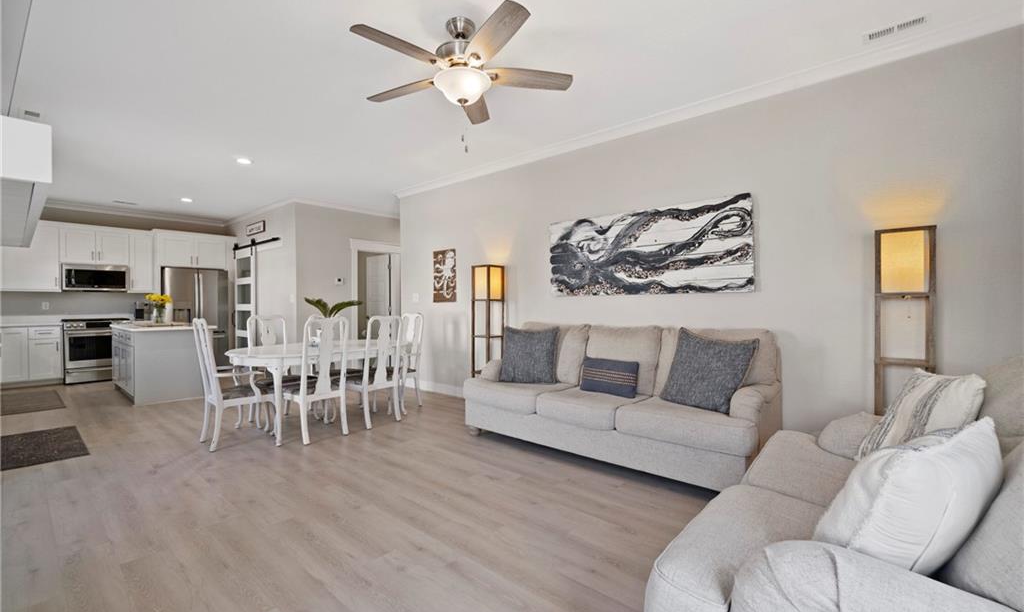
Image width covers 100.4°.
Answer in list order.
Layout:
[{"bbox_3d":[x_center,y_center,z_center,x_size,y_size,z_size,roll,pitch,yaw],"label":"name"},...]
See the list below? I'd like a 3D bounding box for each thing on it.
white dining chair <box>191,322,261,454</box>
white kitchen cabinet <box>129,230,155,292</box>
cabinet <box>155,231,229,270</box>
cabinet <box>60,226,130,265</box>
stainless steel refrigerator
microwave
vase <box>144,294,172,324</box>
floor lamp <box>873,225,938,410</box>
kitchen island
[{"bbox_3d":[-2.380,0.629,3.703,0.580,1.075,0.570,0,0,41],"label":"white dining chair"},{"bbox_3d":[-6.263,-0.741,7.213,0.025,0.965,0.315,0,1,41],"label":"white kitchen cabinet"},{"bbox_3d":[-5.885,-0.974,7.759,0.610,0.580,1.060,0,0,41],"label":"cabinet"},{"bbox_3d":[-6.802,-0.944,6.956,0.330,0.580,0.805,0,0,41],"label":"cabinet"},{"bbox_3d":[-5.725,0.260,7.661,0.820,1.787,0.910,0,1,41],"label":"stainless steel refrigerator"},{"bbox_3d":[-6.711,-0.431,6.884,0.410,0.410,0.760,0,1,41],"label":"microwave"},{"bbox_3d":[-4.846,0.044,5.873,0.290,0.410,0.290,0,1,41],"label":"vase"},{"bbox_3d":[2.336,0.357,2.546,0.260,1.600,0.260,0,1,41],"label":"floor lamp"},{"bbox_3d":[-4.692,0.715,5.723,1.670,0.900,0.835,0,1,41],"label":"kitchen island"}]

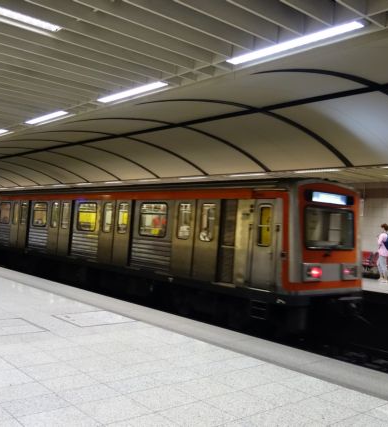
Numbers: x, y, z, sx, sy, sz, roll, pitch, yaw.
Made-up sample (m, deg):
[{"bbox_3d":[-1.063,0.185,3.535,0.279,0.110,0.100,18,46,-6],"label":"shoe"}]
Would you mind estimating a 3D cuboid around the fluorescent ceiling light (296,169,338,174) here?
[{"bbox_3d":[3.471,-1.231,14.213,0.150,0.080,1.500,4,-2,-41],"label":"fluorescent ceiling light"}]

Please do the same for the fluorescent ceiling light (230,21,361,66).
[{"bbox_3d":[0.890,-1.620,4.724,0.150,0.080,1.500,4,-2,-41],"label":"fluorescent ceiling light"}]

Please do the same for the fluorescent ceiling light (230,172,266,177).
[{"bbox_3d":[1.764,-1.274,16.197,0.150,0.080,1.500,4,-2,-41],"label":"fluorescent ceiling light"}]

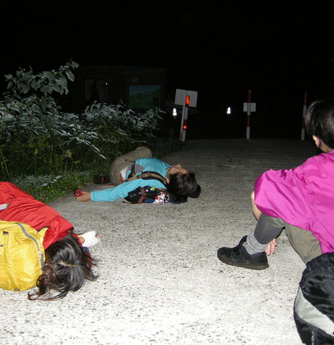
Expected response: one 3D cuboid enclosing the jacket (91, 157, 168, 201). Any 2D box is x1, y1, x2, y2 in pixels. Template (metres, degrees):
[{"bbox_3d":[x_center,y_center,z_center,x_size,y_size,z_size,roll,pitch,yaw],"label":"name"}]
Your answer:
[{"bbox_3d":[-0.266,0.056,3.800,0.520,0.290,0.720,7,11,25],"label":"jacket"}]

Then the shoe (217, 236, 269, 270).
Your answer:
[{"bbox_3d":[0.381,0.406,2.380,0.260,0.130,0.100,5,11,15],"label":"shoe"}]

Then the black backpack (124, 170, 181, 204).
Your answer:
[{"bbox_3d":[-0.122,0.110,3.760,0.460,0.210,0.310,7,11,23],"label":"black backpack"}]

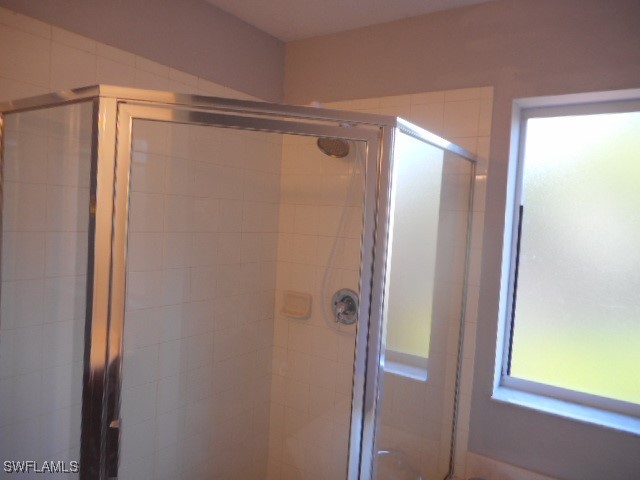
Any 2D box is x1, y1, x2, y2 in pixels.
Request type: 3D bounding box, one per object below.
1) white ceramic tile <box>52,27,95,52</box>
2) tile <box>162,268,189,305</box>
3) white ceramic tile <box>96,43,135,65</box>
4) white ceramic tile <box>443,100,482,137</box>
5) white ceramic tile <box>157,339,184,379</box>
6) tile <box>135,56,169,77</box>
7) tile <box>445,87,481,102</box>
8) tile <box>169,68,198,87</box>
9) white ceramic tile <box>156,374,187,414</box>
[{"bbox_3d":[-0.824,-0.668,1.550,0.010,0.049,0.152,5,4,34],"label":"white ceramic tile"},{"bbox_3d":[-0.615,0.197,1.970,0.010,0.152,0.152,5,4,34],"label":"tile"},{"bbox_3d":[-0.738,-0.670,1.675,0.010,0.049,0.152,5,4,34],"label":"white ceramic tile"},{"bbox_3d":[0.591,-0.506,1.935,0.152,0.152,0.010,5,4,34],"label":"white ceramic tile"},{"bbox_3d":[-0.632,0.504,1.986,0.010,0.152,0.152,5,4,34],"label":"white ceramic tile"},{"bbox_3d":[-0.652,-0.671,1.800,0.010,0.049,0.152,5,4,34],"label":"tile"},{"bbox_3d":[0.597,-0.609,1.930,0.152,0.052,0.010,5,4,34],"label":"tile"},{"bbox_3d":[-0.566,-0.673,1.925,0.010,0.049,0.152,5,4,34],"label":"tile"},{"bbox_3d":[-0.641,0.657,1.993,0.010,0.152,0.152,5,4,34],"label":"white ceramic tile"}]

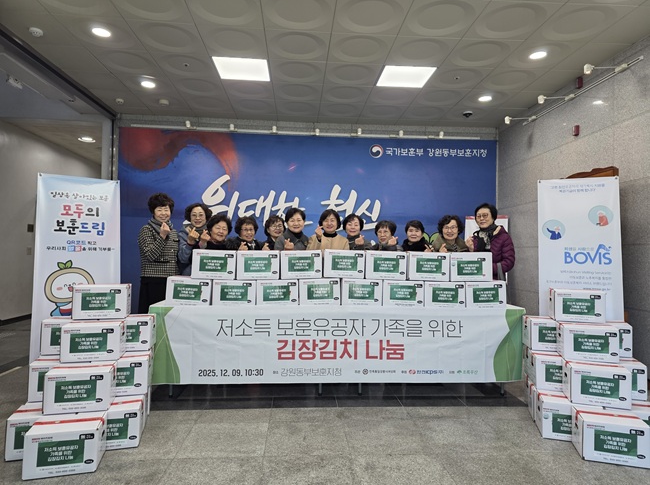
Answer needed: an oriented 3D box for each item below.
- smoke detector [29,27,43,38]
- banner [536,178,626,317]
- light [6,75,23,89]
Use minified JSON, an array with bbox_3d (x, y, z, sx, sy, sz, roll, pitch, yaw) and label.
[{"bbox_3d":[-2.653,-1.926,3.960,0.105,0.045,0.105,1,-1,-4],"label":"smoke detector"},{"bbox_3d":[2.070,0.362,3.498,0.600,1.800,0.050,1,-7,17],"label":"banner"},{"bbox_3d":[-3.561,-1.838,4.972,0.090,0.100,0.220,1,-1,-3],"label":"light"}]

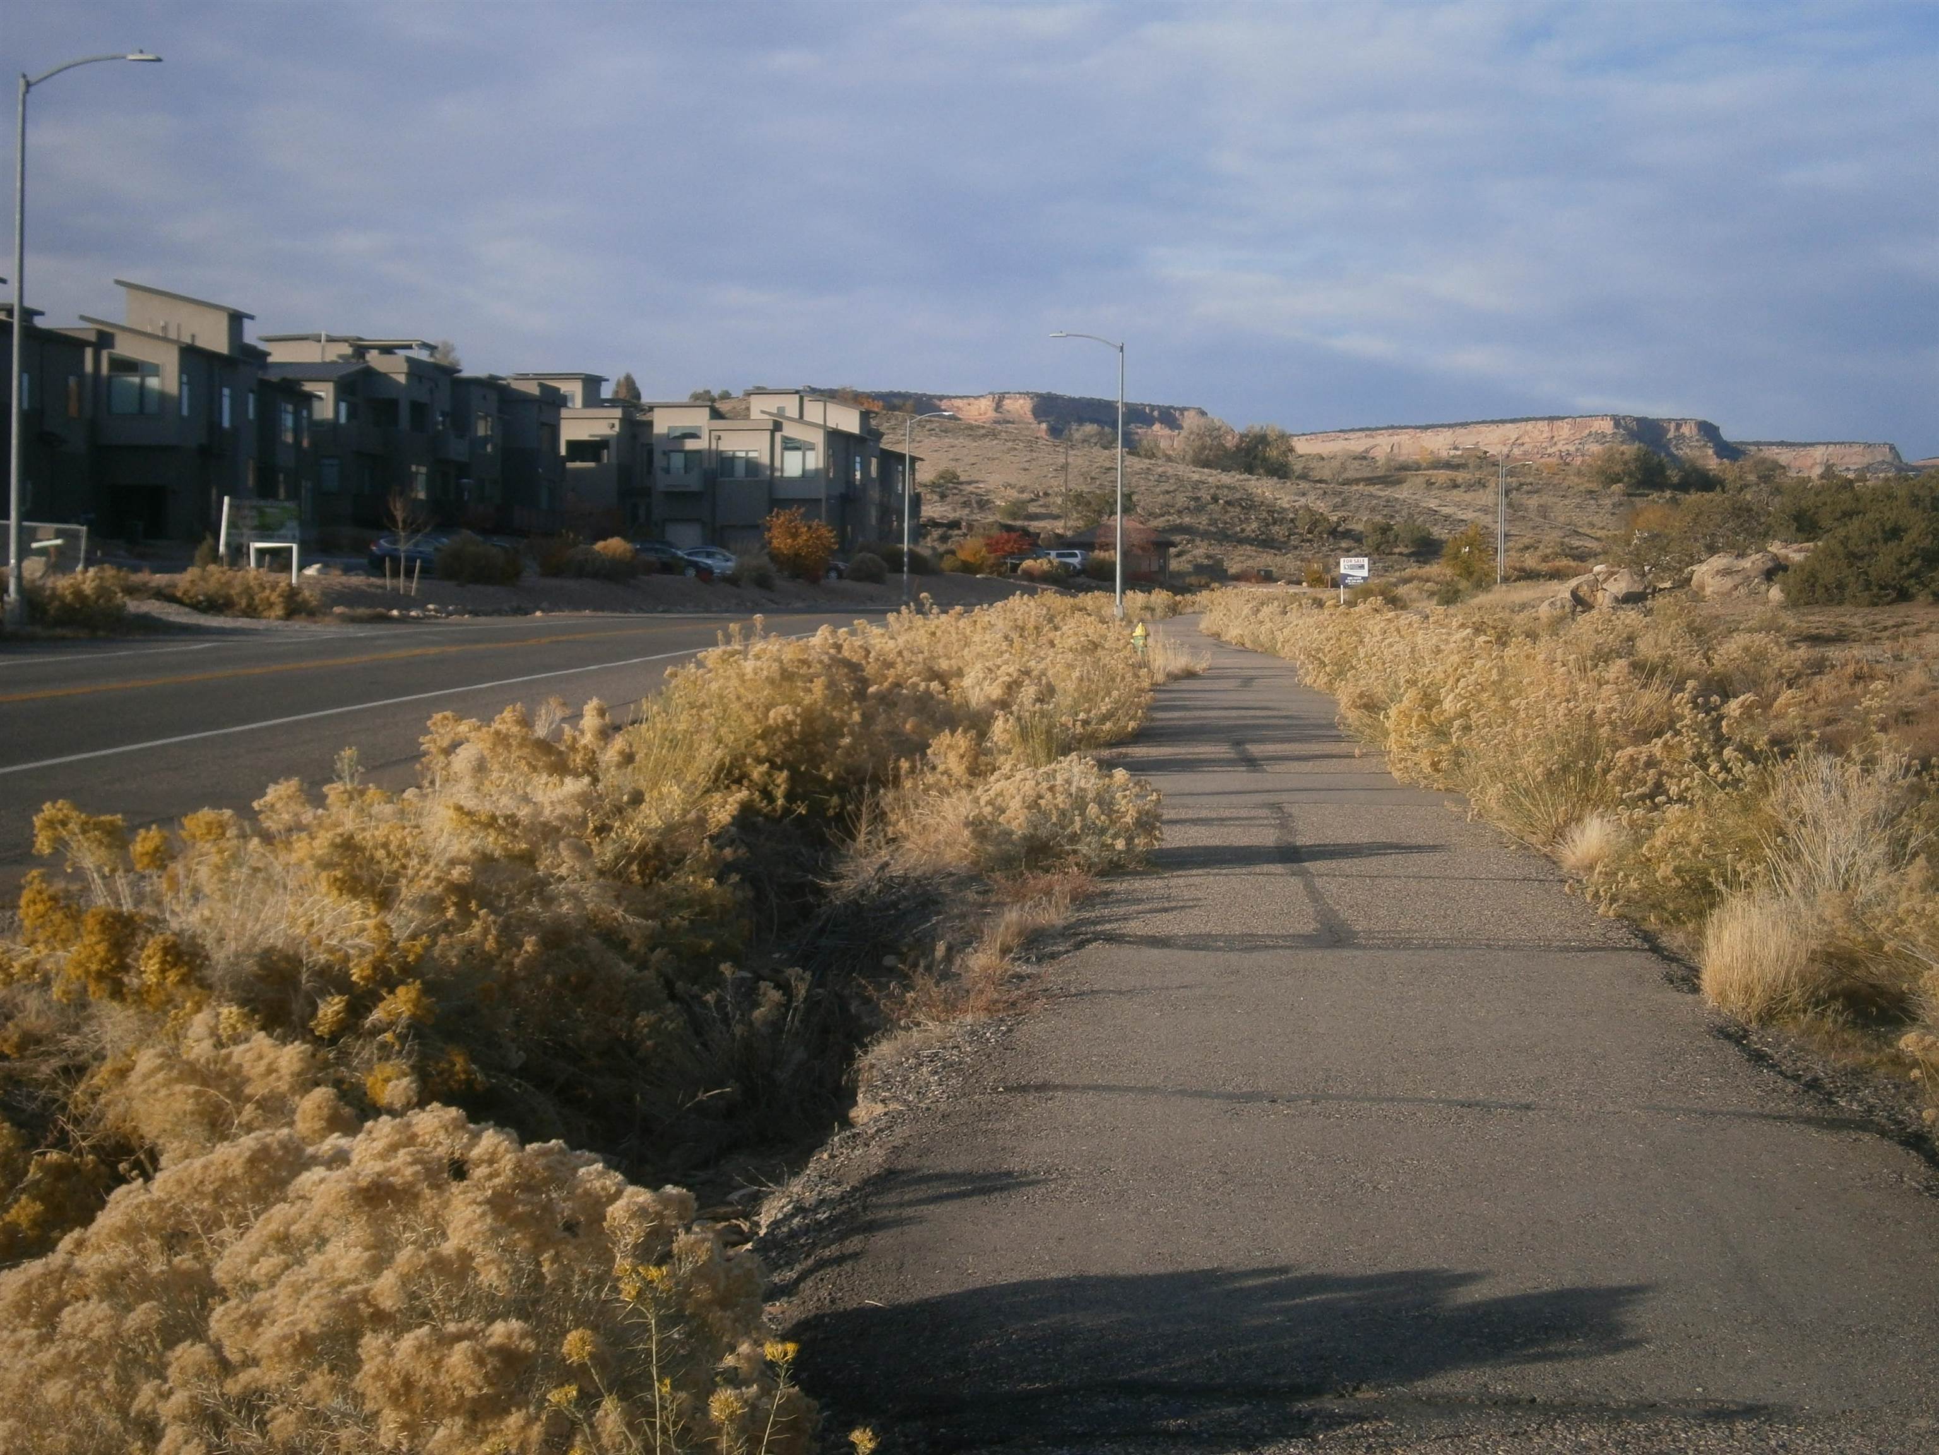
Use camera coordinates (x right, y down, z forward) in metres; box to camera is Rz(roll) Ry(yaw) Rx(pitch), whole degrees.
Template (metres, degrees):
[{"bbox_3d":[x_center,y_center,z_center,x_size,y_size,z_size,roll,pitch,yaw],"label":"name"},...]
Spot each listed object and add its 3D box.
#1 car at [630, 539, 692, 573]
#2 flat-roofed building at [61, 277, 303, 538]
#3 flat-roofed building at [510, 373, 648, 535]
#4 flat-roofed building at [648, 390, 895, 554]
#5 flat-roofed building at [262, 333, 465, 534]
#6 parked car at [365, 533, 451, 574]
[{"bbox_3d":[-12.875,-6.923,139.000,4.500,1.550,1.800,1,2,8],"label":"car"},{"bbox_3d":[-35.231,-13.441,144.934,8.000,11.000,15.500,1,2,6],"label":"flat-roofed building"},{"bbox_3d":[-21.709,-14.830,190.757,7.000,9.900,8.500,1,2,13],"label":"flat-roofed building"},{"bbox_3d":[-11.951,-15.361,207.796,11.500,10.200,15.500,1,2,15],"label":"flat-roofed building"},{"bbox_3d":[-29.222,-13.602,161.394,8.000,9.800,10.000,1,2,9],"label":"flat-roofed building"},{"bbox_3d":[-21.182,-6.621,130.000,4.500,1.600,1.800,1,2,7],"label":"parked car"}]

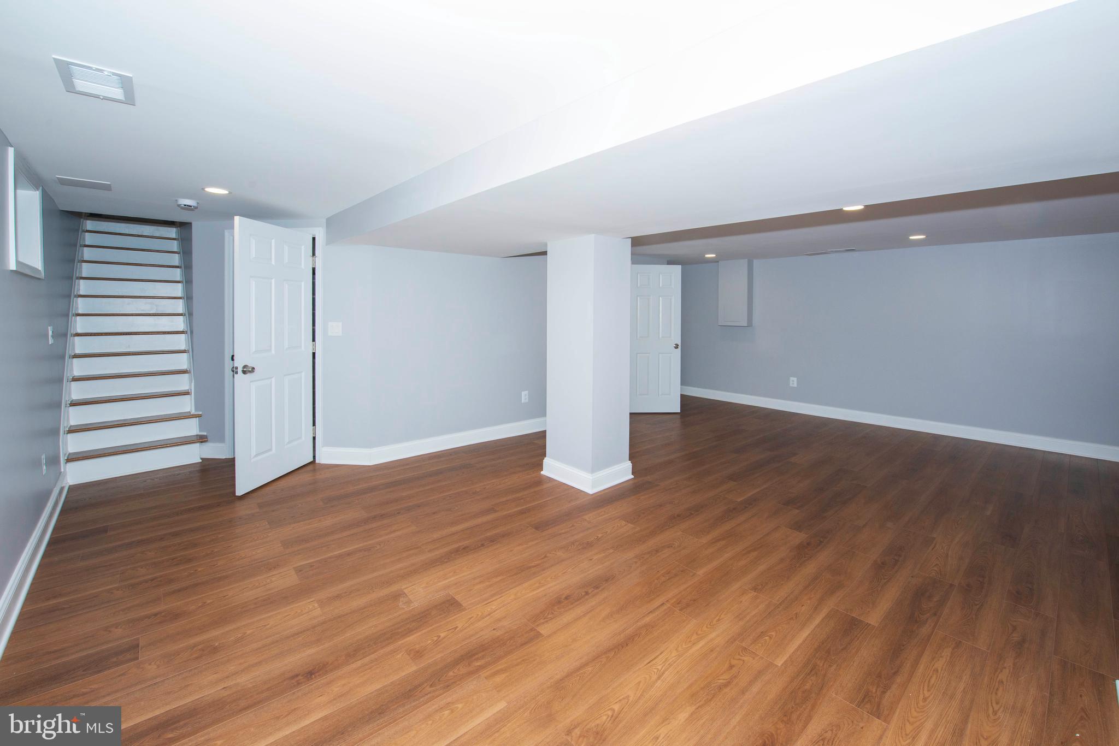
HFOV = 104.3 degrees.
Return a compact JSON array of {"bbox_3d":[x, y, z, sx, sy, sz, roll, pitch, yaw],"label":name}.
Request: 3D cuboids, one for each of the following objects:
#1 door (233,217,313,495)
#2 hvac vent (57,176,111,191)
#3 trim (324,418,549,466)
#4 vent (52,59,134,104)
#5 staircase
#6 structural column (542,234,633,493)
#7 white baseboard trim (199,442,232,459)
[{"bbox_3d":[-2.285,-0.125,3.530,0.045,2.030,0.770,1,5,10],"label":"door"},{"bbox_3d":[-3.010,-1.195,2.760,0.230,0.020,0.250,-4,6,-43],"label":"hvac vent"},{"bbox_3d":[-1.100,0.640,4.380,2.250,0.150,0.280,-3,6,-35],"label":"trim"},{"bbox_3d":[-1.640,-1.030,1.550,0.190,0.020,0.300,-4,6,-43],"label":"vent"},{"bbox_3d":[-4.450,-0.470,4.600,0.880,2.450,2.750,-4,6,-44],"label":"staircase"},{"bbox_3d":[0.226,-0.110,3.550,0.530,1.930,0.530,4,6,45],"label":"structural column"},{"bbox_3d":[-3.120,0.704,3.940,0.260,0.140,0.020,0,5,6],"label":"white baseboard trim"}]

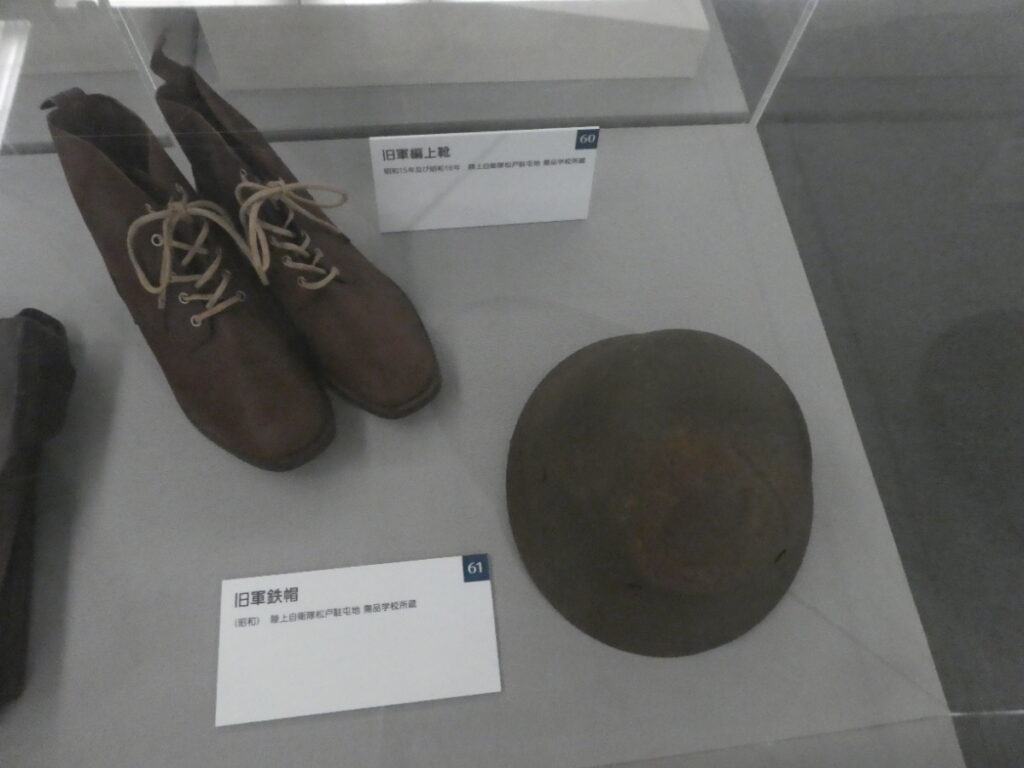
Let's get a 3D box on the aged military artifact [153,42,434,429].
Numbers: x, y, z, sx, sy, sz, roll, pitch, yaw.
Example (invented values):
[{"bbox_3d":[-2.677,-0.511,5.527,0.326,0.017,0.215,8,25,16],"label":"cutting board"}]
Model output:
[{"bbox_3d":[-0.175,-0.108,0.578,0.102,0.170,0.285,-38,72,-18],"label":"aged military artifact"}]

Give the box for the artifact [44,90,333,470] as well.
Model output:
[{"bbox_3d":[-0.258,-0.068,0.558,0.104,0.165,0.288,-34,71,-17],"label":"artifact"}]

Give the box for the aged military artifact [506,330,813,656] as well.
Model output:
[{"bbox_3d":[0.125,0.053,0.532,0.253,0.147,0.280,19,65,6],"label":"aged military artifact"}]

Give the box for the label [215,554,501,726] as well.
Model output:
[{"bbox_3d":[-0.115,0.188,0.533,0.204,0.005,0.102,-4,65,-5],"label":"label"}]

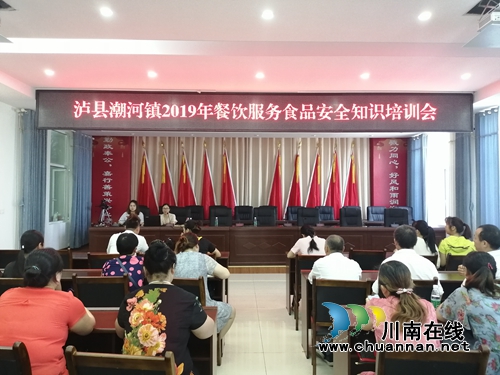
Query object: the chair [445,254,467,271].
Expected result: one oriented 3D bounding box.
[{"bbox_3d":[2.615,1.276,5.000,0.475,0.900,0.540,1,-2,-5],"label":"chair"}]

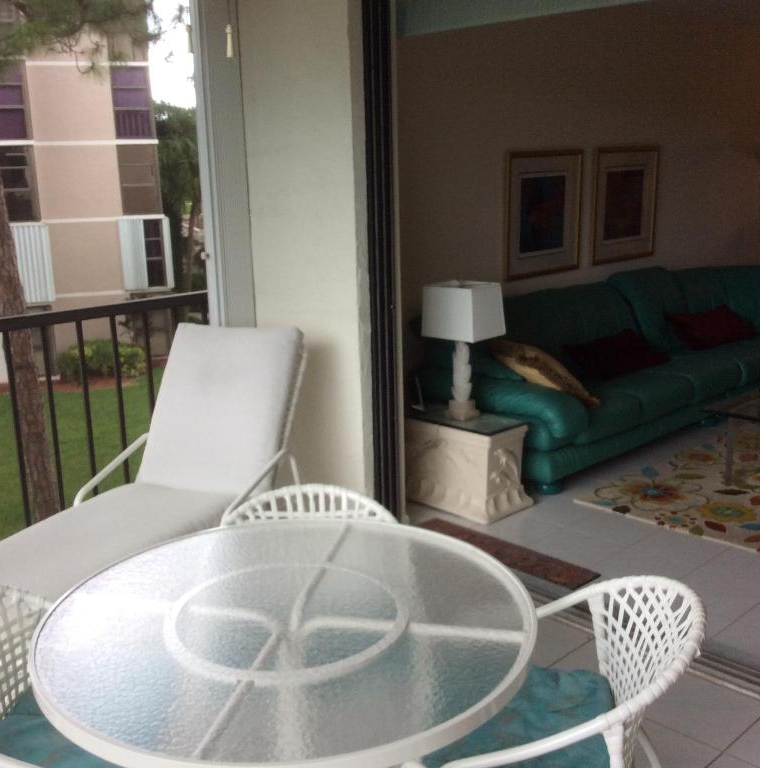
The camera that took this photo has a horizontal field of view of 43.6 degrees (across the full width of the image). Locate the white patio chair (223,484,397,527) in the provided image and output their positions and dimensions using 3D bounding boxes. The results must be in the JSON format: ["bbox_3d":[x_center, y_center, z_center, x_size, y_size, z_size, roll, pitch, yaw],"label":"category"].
[{"bbox_3d":[-0.191,0.734,2.631,0.600,0.750,0.620,-1,13,0],"label":"white patio chair"}]

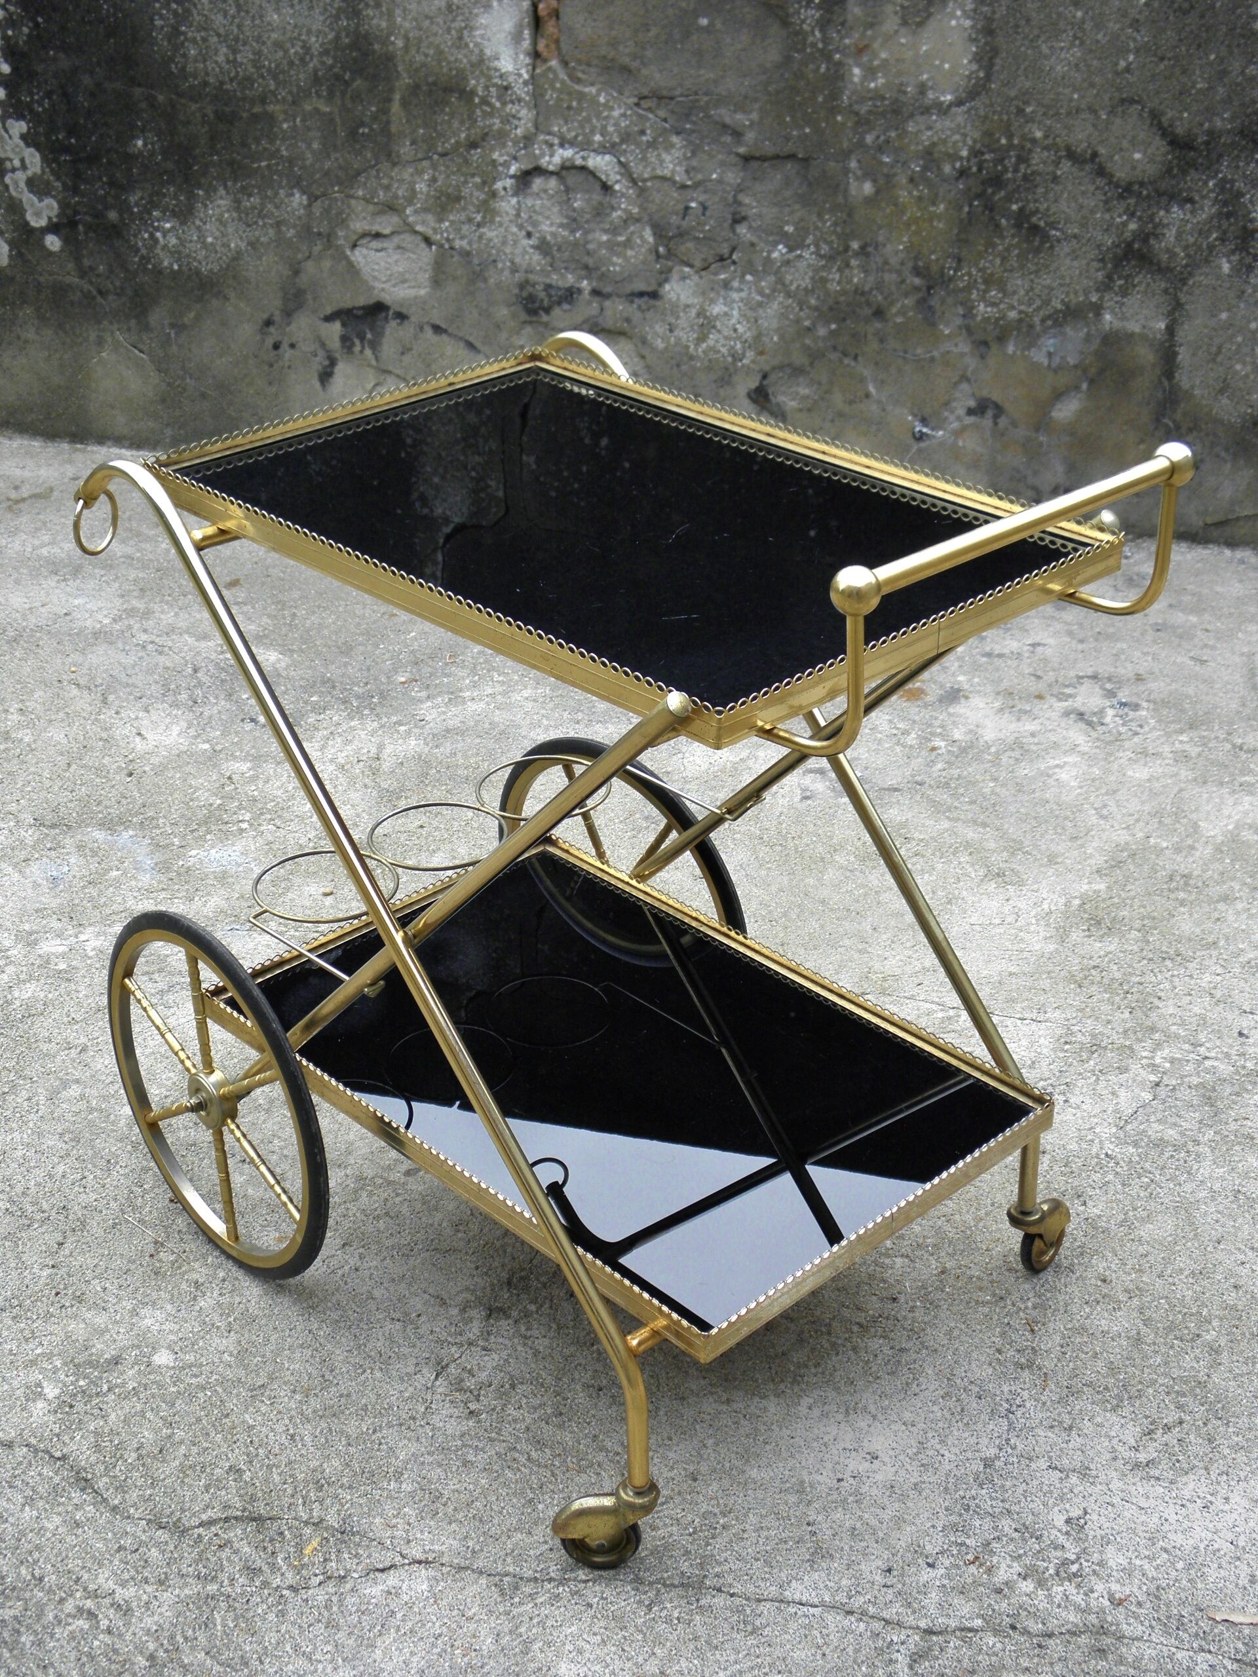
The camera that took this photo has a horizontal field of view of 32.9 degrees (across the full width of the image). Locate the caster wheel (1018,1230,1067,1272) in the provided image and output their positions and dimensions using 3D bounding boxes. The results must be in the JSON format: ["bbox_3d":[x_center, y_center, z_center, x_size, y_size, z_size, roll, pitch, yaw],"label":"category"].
[{"bbox_3d":[0.351,0.341,1.806,0.015,0.055,0.055,23,36,35],"label":"caster wheel"}]

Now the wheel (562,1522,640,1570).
[{"bbox_3d":[-0.020,0.499,1.524,0.055,0.055,0.015,2,29,4],"label":"wheel"}]

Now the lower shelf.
[{"bbox_3d":[-0.013,0.175,1.732,0.388,0.027,0.590,-25,38,-37],"label":"lower shelf"}]

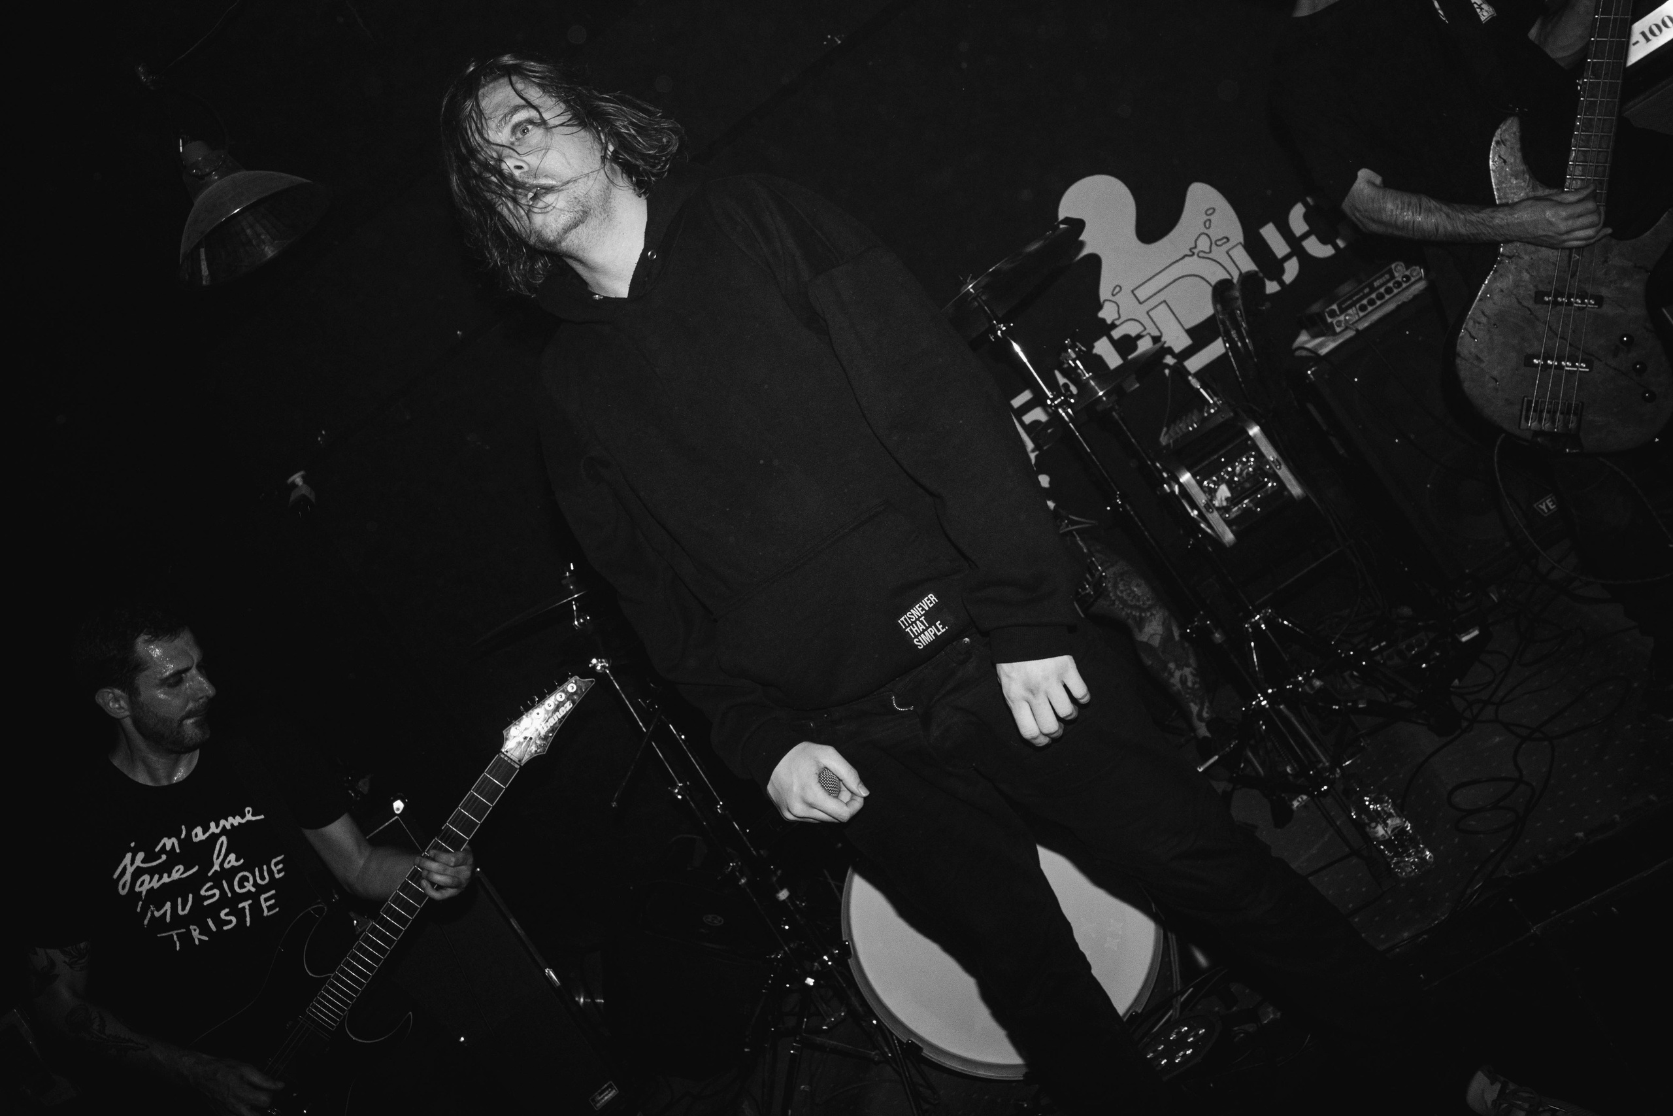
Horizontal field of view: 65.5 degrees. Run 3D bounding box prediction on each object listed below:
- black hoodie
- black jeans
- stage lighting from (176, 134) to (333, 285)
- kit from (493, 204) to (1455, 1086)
[{"bbox_3d":[-0.055,-0.080,1.524,0.510,0.720,0.350,-35,-2,13],"label":"black hoodie"},{"bbox_3d":[0.375,0.457,1.542,0.520,0.960,0.420,-35,-2,8],"label":"black jeans"},{"bbox_3d":[-1.304,-0.776,2.795,0.360,0.250,0.360,-34,-2,0],"label":"stage lighting"},{"bbox_3d":[0.245,0.215,2.711,1.570,1.220,1.250,-35,-2,11],"label":"kit"}]

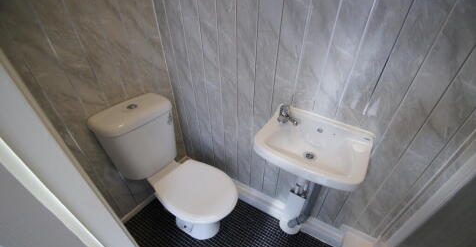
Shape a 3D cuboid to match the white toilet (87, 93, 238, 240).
[{"bbox_3d":[-0.325,0.332,1.130,0.680,0.785,0.370,20,40,26],"label":"white toilet"}]

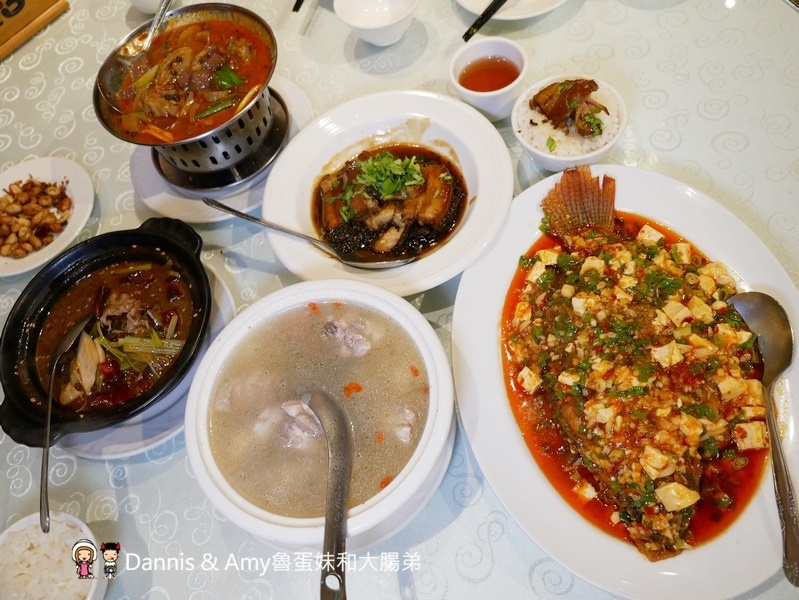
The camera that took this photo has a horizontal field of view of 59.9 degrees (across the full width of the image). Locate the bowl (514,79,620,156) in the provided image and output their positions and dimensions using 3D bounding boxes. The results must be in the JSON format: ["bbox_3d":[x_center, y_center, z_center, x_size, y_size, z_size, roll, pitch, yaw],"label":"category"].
[{"bbox_3d":[0.168,-0.166,0.689,0.108,0.052,0.108,-5,62,9],"label":"bowl"}]

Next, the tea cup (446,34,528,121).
[{"bbox_3d":[0.097,-0.226,0.733,0.082,0.057,0.082,-5,62,9],"label":"tea cup"}]

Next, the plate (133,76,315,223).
[{"bbox_3d":[-0.197,-0.171,0.783,0.214,0.022,0.214,-5,62,9],"label":"plate"}]

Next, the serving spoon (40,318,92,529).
[{"bbox_3d":[-0.282,0.094,0.592,0.045,0.034,0.211,-11,52,5],"label":"serving spoon"}]

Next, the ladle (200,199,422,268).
[{"bbox_3d":[-0.088,-0.067,0.681,0.225,0.028,0.045,16,66,10],"label":"ladle"}]

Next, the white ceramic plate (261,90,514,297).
[{"bbox_3d":[-0.011,-0.103,0.700,0.250,0.038,0.250,-5,62,9],"label":"white ceramic plate"}]

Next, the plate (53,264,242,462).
[{"bbox_3d":[-0.255,0.051,0.676,0.215,0.022,0.215,-5,62,9],"label":"plate"}]

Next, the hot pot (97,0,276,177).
[{"bbox_3d":[-0.206,-0.206,0.738,0.193,0.104,0.193,-5,62,9],"label":"hot pot"}]

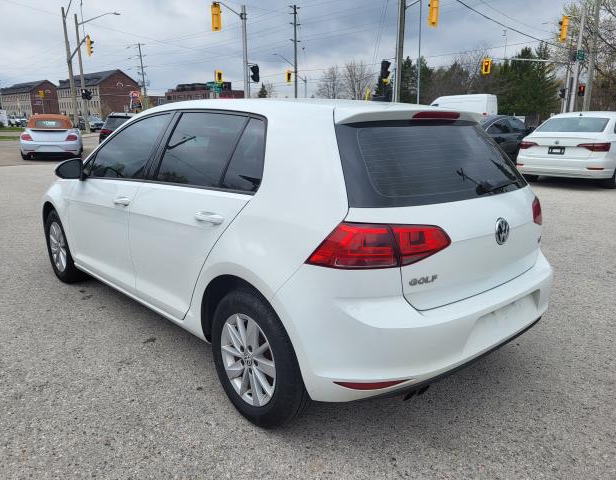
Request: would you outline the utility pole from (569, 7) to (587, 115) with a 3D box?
[{"bbox_3d":[15.135,-9.301,27.130,0.240,7.340,0.240,7,16,29],"label":"utility pole"}]

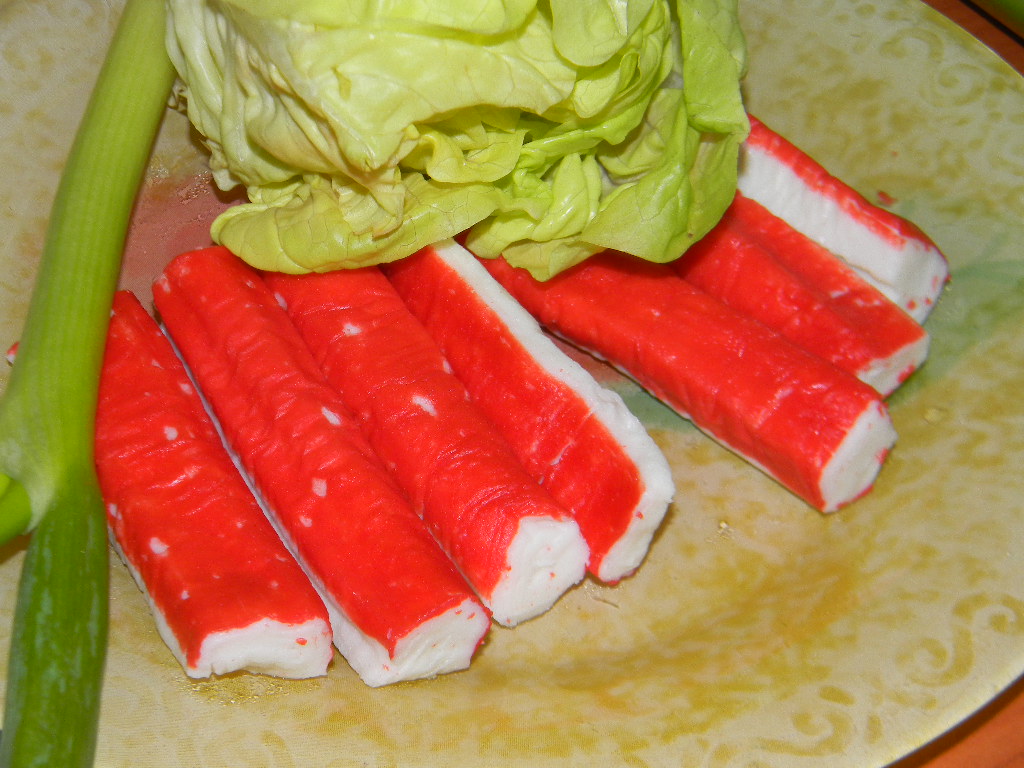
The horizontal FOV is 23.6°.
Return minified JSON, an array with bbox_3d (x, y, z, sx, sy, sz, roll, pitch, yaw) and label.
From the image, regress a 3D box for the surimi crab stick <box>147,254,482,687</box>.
[{"bbox_3d":[-0.035,0.013,0.405,0.018,0.013,0.088,-20,51,-22],"label":"surimi crab stick"}]

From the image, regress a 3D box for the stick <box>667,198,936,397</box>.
[{"bbox_3d":[0.035,-0.025,0.447,0.088,0.013,0.019,37,54,28],"label":"stick"}]

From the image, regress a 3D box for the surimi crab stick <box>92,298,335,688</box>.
[{"bbox_3d":[-0.057,0.016,0.400,0.019,0.013,0.079,-19,50,-21],"label":"surimi crab stick"}]

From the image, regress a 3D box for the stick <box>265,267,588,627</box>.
[{"bbox_3d":[-0.020,0.002,0.415,0.018,0.014,0.088,-23,52,-24],"label":"stick"}]

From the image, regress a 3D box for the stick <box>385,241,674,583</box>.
[{"bbox_3d":[-0.005,-0.003,0.422,0.017,0.013,0.088,-23,52,-24],"label":"stick"}]

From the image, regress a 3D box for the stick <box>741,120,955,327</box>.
[{"bbox_3d":[0.042,-0.041,0.461,0.088,0.015,0.013,36,54,27],"label":"stick"}]

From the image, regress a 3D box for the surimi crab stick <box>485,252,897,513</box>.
[{"bbox_3d":[0.026,-0.010,0.430,0.088,0.013,0.018,36,54,27],"label":"surimi crab stick"}]

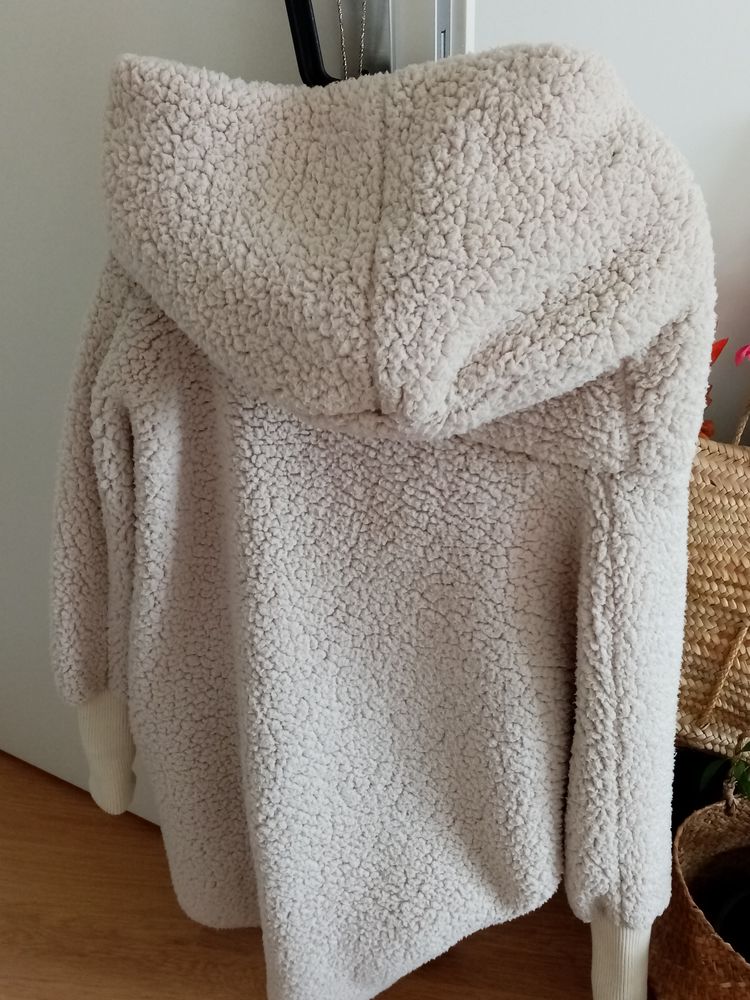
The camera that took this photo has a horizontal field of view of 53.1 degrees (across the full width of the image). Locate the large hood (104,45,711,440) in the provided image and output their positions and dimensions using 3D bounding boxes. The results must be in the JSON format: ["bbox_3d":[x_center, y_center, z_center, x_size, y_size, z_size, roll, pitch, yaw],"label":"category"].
[{"bbox_3d":[0.014,-0.163,0.508,0.390,0.240,0.180,10,29,24],"label":"large hood"}]

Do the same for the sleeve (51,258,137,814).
[{"bbox_3d":[-0.265,0.039,0.722,0.120,0.640,0.125,16,26,21],"label":"sleeve"}]

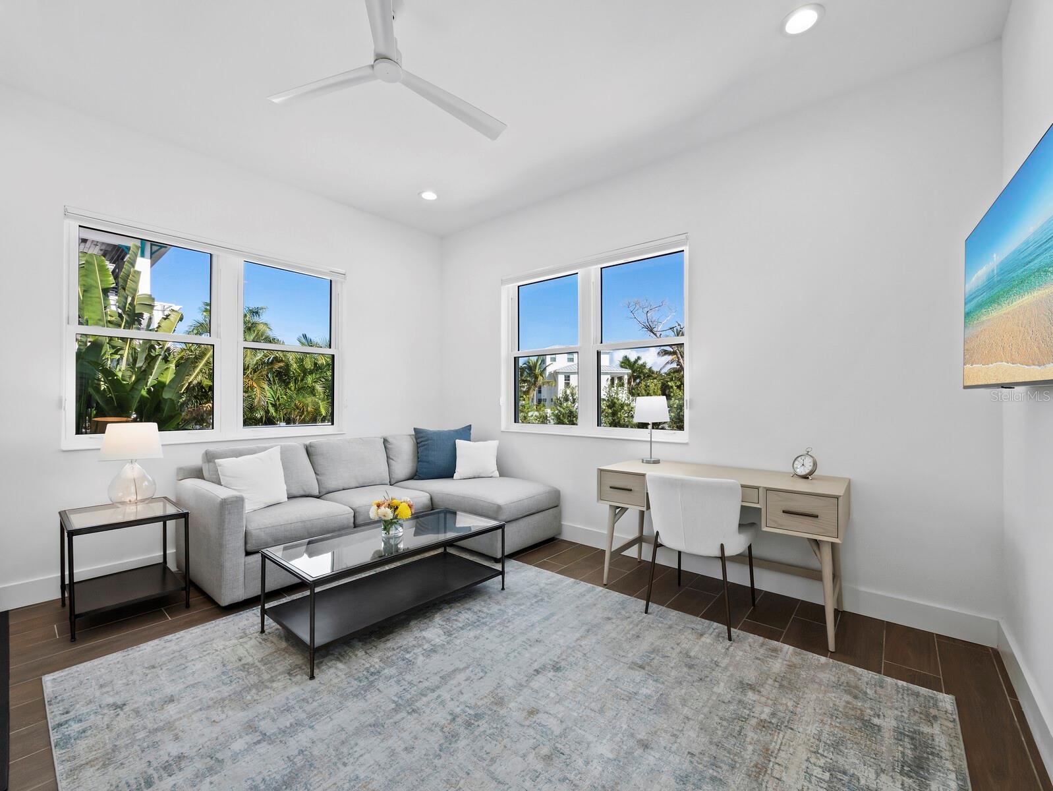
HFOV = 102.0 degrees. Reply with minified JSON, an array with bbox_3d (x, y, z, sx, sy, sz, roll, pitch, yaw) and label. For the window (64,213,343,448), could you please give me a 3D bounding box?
[{"bbox_3d":[-2.320,-0.404,3.366,0.120,1.505,1.800,0,-1,41],"label":"window"}]

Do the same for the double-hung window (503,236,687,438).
[{"bbox_3d":[0.492,-0.388,3.707,1.820,1.480,0.120,0,-1,38],"label":"double-hung window"}]

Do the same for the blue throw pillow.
[{"bbox_3d":[-0.847,0.580,4.320,0.550,0.530,0.170,0,-16,-15],"label":"blue throw pillow"}]

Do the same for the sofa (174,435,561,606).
[{"bbox_3d":[-1.109,0.837,3.437,1.650,0.880,2.380,0,-1,41],"label":"sofa"}]

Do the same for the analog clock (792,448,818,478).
[{"bbox_3d":[1.646,0.404,2.526,0.065,0.182,0.130,0,-1,-32],"label":"analog clock"}]

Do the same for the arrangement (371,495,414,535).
[{"bbox_3d":[-0.806,0.715,2.583,0.240,0.240,0.240,0,0,0],"label":"arrangement"}]

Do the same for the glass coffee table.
[{"bbox_3d":[-0.772,1.052,2.530,0.570,0.435,1.220,0,-1,40],"label":"glass coffee table"}]

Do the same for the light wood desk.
[{"bbox_3d":[1.192,0.885,2.684,1.330,0.780,0.600,0,-1,39],"label":"light wood desk"}]

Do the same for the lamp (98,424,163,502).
[{"bbox_3d":[-2.502,0.441,2.727,0.310,0.530,0.310,0,-1,41],"label":"lamp"}]

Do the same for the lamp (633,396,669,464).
[{"bbox_3d":[0.908,0.248,3.134,0.260,0.500,0.260,0,-1,38],"label":"lamp"}]

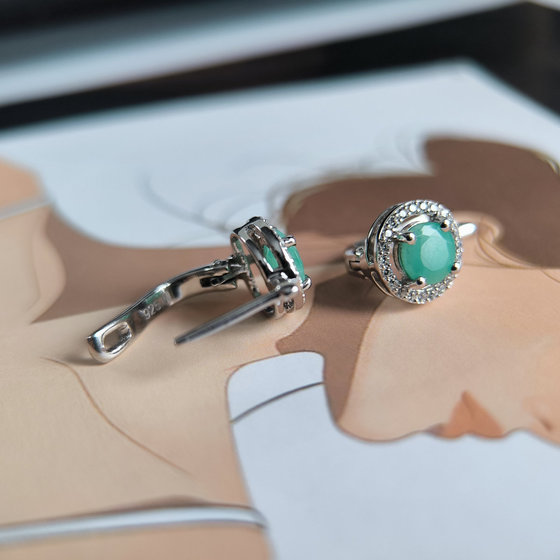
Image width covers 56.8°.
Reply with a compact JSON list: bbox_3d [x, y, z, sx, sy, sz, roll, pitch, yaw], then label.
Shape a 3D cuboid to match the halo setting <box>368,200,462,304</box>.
[{"bbox_3d":[0.014,-0.003,0.054,0.011,0.011,0.004,-17,9,-19],"label":"halo setting"}]

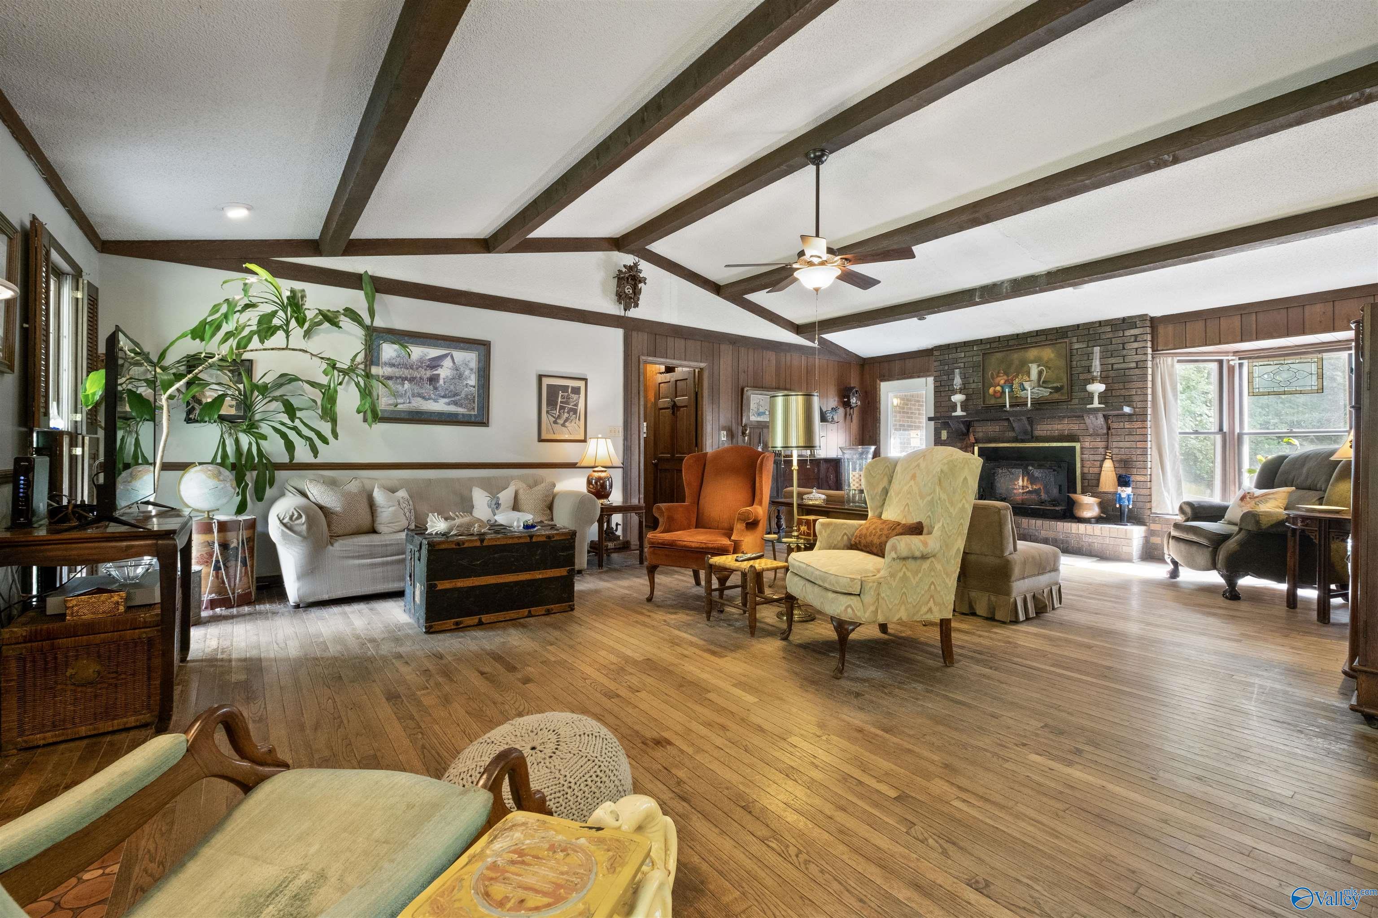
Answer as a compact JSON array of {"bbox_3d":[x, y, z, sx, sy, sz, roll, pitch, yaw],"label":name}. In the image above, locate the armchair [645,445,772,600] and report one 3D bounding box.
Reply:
[{"bbox_3d":[0.181,0.449,4.204,0.770,1.115,0.820,1,0,31],"label":"armchair"}]

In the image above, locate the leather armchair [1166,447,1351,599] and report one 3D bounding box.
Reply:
[{"bbox_3d":[4.564,0.481,4.602,0.930,1.130,0.890,1,0,8],"label":"leather armchair"}]

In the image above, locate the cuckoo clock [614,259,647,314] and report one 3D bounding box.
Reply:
[{"bbox_3d":[-0.619,-1.802,6.005,0.310,0.540,0.190,0,0,-36],"label":"cuckoo clock"}]

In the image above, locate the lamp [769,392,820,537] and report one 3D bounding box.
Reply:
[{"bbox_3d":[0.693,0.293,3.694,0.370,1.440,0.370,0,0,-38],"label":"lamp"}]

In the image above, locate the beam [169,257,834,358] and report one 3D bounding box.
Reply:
[{"bbox_3d":[-0.507,-1.473,6.239,7.850,0.135,0.050,-1,1,-38],"label":"beam"}]

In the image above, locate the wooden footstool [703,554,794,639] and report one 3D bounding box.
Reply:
[{"bbox_3d":[0.362,0.801,3.498,0.345,0.400,0.430,0,0,-38],"label":"wooden footstool"}]

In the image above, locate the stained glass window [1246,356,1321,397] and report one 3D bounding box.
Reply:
[{"bbox_3d":[5.818,-0.807,5.607,0.025,0.370,0.513,0,0,-38],"label":"stained glass window"}]

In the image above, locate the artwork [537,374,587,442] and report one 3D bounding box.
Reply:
[{"bbox_3d":[-1.238,-0.492,5.658,0.520,0.650,0.030,0,0,-36],"label":"artwork"}]

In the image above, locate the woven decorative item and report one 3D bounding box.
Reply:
[{"bbox_3d":[-0.385,0.857,1.485,0.480,0.320,0.480,0,0,-38],"label":"woven decorative item"}]

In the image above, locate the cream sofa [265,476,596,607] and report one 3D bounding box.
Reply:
[{"bbox_3d":[-1.989,0.561,4.740,2.350,0.850,0.880,0,0,-35],"label":"cream sofa"}]

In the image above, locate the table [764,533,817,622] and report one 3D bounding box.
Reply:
[{"bbox_3d":[0.681,0.752,3.648,0.410,0.500,0.410,0,0,0],"label":"table"}]

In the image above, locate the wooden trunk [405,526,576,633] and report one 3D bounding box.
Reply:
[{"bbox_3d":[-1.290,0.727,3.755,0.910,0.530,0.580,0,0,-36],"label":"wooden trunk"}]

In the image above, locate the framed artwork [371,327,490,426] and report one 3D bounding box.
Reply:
[{"bbox_3d":[-2.208,-0.685,4.945,0.995,0.780,0.035,0,0,-38],"label":"framed artwork"}]

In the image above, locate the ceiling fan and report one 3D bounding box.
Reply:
[{"bbox_3d":[0.911,-1.671,4.065,1.300,1.010,1.300,0,0,-38],"label":"ceiling fan"}]

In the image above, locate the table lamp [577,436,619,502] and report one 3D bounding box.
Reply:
[{"bbox_3d":[-0.868,0.096,5.520,0.385,0.635,0.385,0,0,0],"label":"table lamp"}]

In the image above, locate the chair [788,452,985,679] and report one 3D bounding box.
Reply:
[{"bbox_3d":[1.000,0.466,3.046,0.840,1.080,0.790,0,0,-16],"label":"chair"}]

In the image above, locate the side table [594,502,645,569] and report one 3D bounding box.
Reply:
[{"bbox_3d":[-0.785,0.711,5.527,0.470,0.565,0.600,0,0,-38],"label":"side table"}]

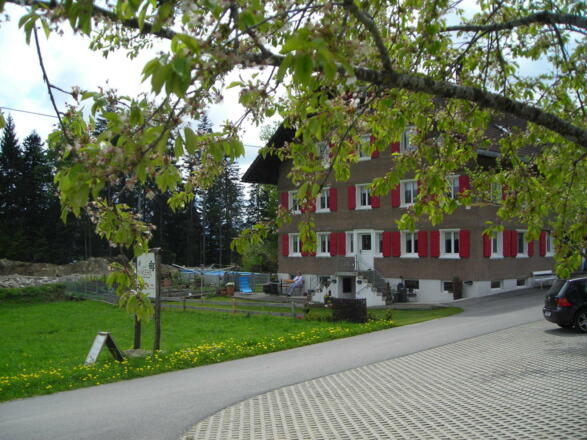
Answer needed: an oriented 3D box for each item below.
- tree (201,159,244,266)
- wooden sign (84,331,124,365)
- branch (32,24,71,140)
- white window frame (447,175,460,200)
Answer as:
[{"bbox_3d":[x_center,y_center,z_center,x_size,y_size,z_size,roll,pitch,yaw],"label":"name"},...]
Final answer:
[{"bbox_3d":[-8.265,-0.757,75.000,5.100,13.000,5.100,0,-2,0],"label":"tree"},{"bbox_3d":[-4.987,3.404,17.000,0.780,0.850,0.600,2,-3,-44],"label":"wooden sign"},{"bbox_3d":[-0.935,-0.526,2.500,0.155,0.455,0.130,0,-2,0],"label":"branch"},{"bbox_3d":[7.813,-1.540,32.000,0.180,1.430,1.100,2,-3,-43],"label":"white window frame"}]

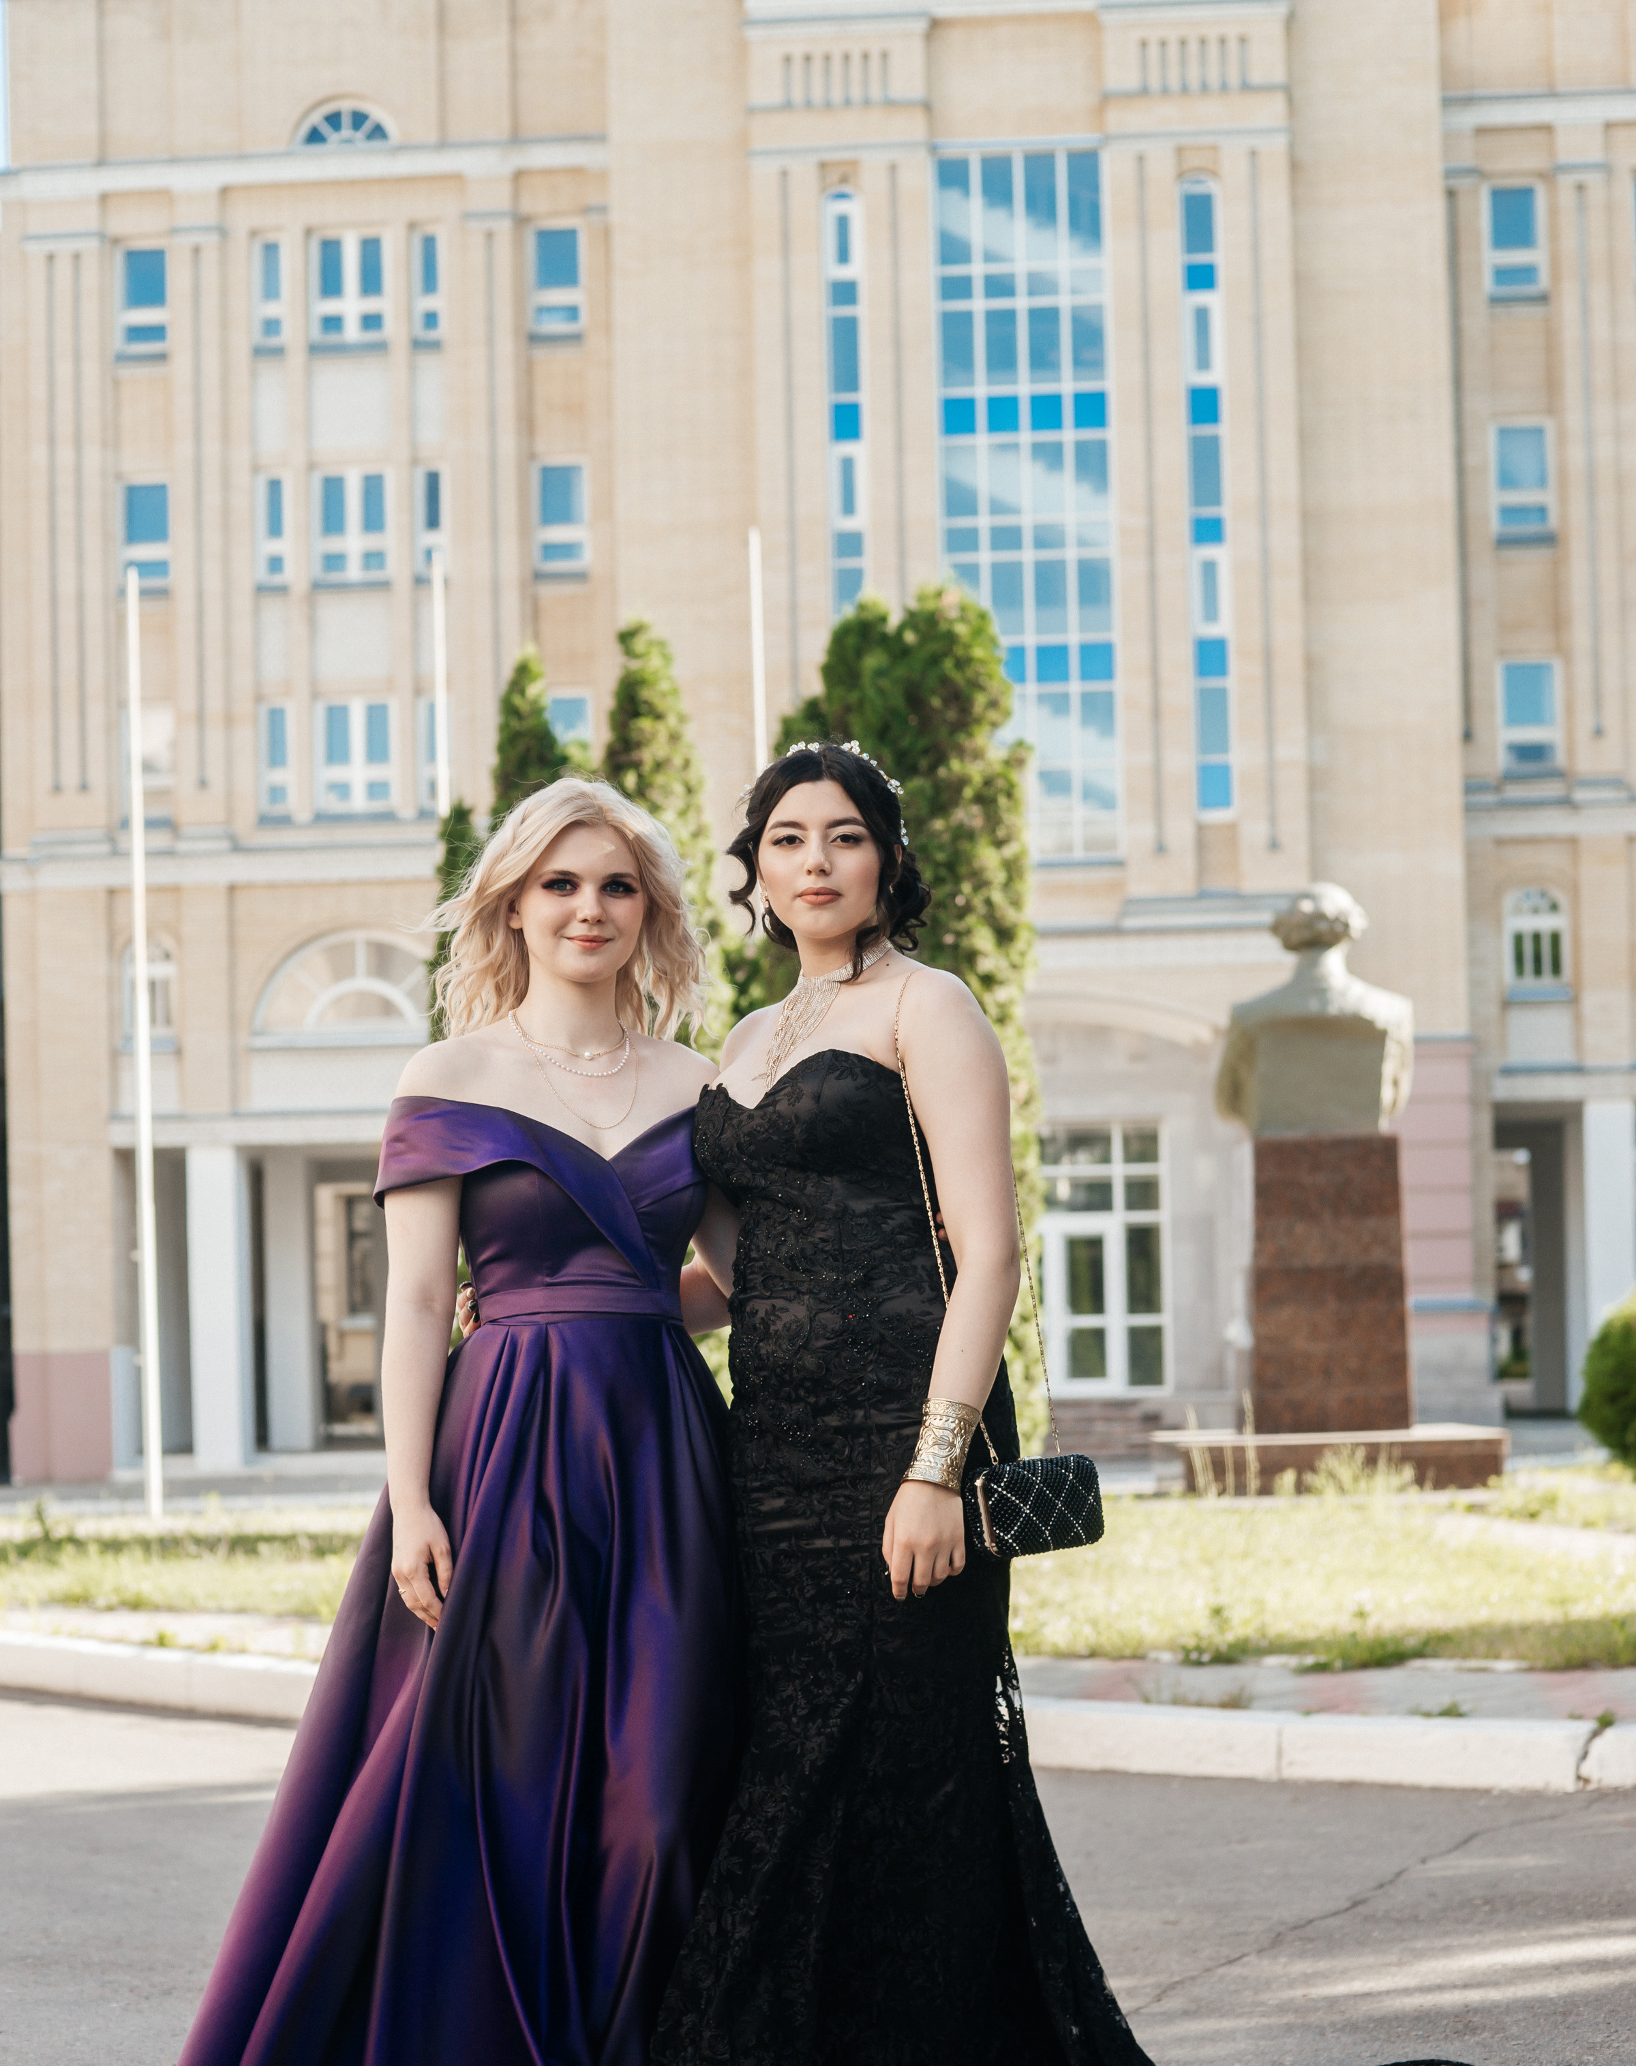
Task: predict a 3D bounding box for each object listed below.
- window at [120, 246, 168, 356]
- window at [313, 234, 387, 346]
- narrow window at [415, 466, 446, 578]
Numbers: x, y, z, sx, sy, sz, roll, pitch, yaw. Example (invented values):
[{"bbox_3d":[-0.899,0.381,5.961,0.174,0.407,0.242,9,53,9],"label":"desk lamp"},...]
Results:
[{"bbox_3d":[-9.485,-10.292,47.949,0.753,1.490,0.150,-1,-2,4],"label":"window"},{"bbox_3d":[-6.529,-10.356,47.447,1.020,1.530,0.150,-1,-2,4],"label":"window"},{"bbox_3d":[-5.372,-7.084,47.255,0.420,1.520,0.150,-1,-2,4],"label":"narrow window"}]

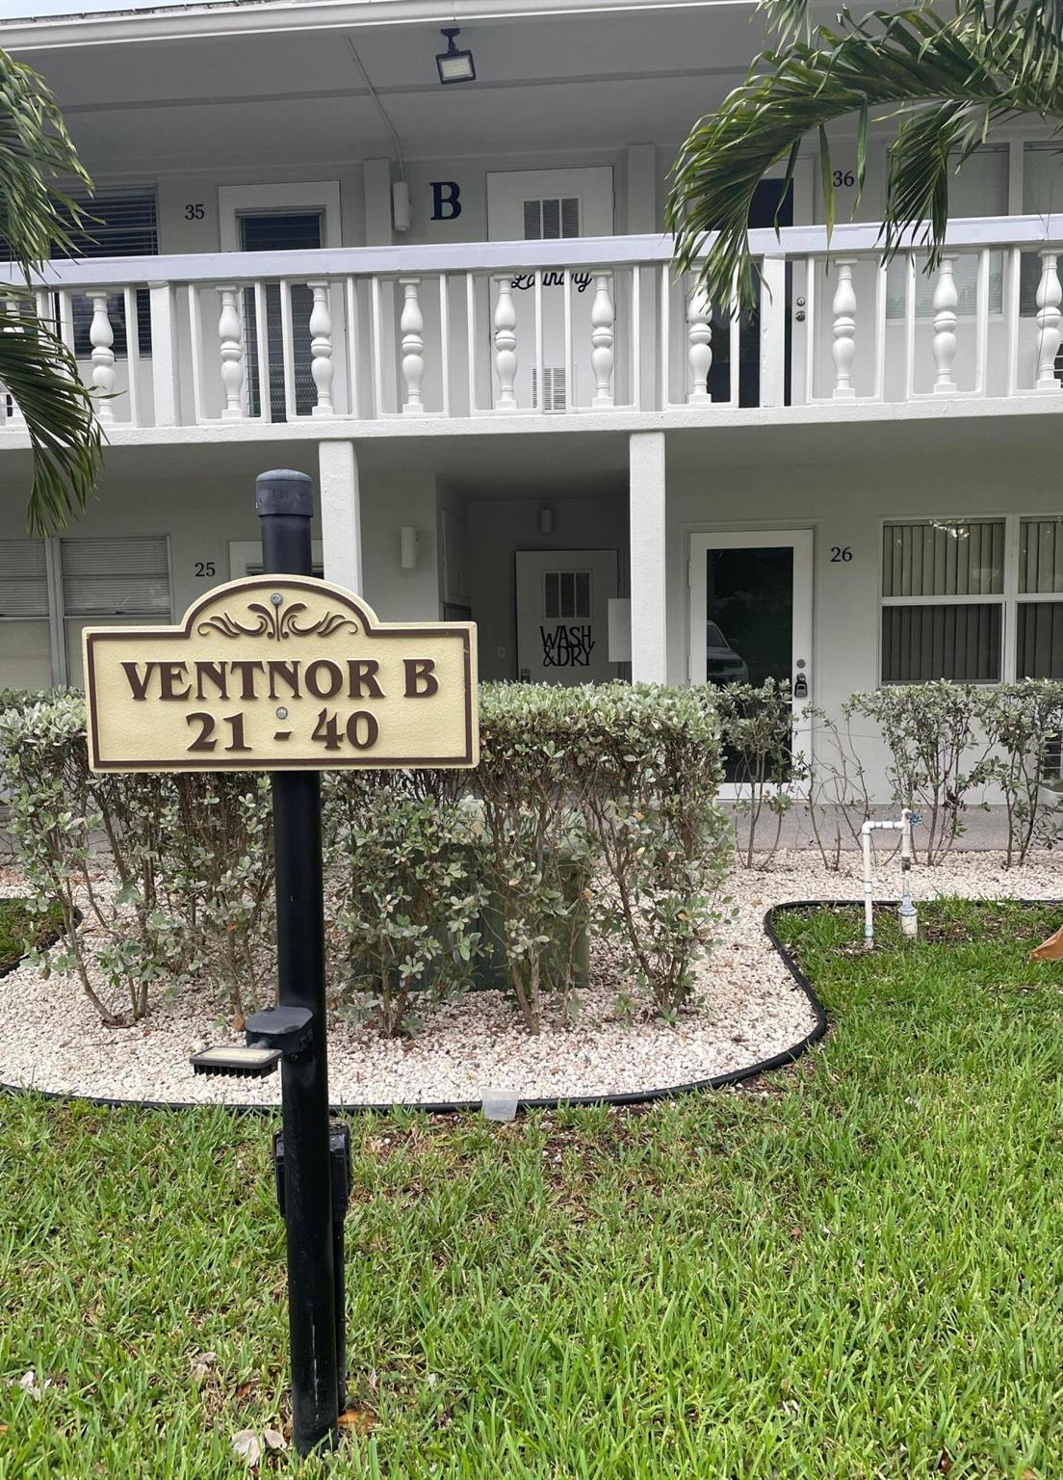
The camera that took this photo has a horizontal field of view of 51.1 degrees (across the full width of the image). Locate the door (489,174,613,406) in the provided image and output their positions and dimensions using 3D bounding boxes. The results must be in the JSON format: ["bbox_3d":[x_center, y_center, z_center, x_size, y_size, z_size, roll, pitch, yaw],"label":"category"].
[{"bbox_3d":[0.154,-3.188,8.316,0.915,2.030,0.050,-1,7,5],"label":"door"}]

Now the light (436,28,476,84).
[{"bbox_3d":[-0.439,-3.953,6.420,0.220,0.270,0.170,1,6,15],"label":"light"}]

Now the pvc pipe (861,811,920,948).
[{"bbox_3d":[1.635,0.636,5.071,0.260,0.645,0.090,0,6,5],"label":"pvc pipe"}]

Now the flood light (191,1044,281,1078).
[{"bbox_3d":[-0.502,0.554,1.900,0.135,0.028,0.088,0,1,14],"label":"flood light"}]

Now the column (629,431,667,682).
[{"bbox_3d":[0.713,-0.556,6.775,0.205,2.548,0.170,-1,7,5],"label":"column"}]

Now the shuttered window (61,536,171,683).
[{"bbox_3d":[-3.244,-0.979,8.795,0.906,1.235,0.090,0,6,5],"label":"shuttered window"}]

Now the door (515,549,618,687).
[{"bbox_3d":[0.332,-0.709,10.206,0.910,2.037,0.060,0,6,5],"label":"door"}]

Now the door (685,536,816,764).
[{"bbox_3d":[1.673,-0.558,8.491,0.912,2.030,0.050,-1,7,5],"label":"door"}]

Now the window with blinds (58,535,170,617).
[{"bbox_3d":[-3.259,-1.284,8.773,0.875,0.622,0.050,0,6,5],"label":"window with blinds"}]

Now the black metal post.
[{"bbox_3d":[-0.431,0.452,2.073,0.098,1.863,0.098,0,7,5],"label":"black metal post"}]

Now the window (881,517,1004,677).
[{"bbox_3d":[3.025,-1.019,8.210,0.901,1.224,0.090,0,6,5],"label":"window"}]

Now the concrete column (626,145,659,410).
[{"bbox_3d":[0.814,-3.211,8.139,0.195,2.140,0.120,0,6,5],"label":"concrete column"}]

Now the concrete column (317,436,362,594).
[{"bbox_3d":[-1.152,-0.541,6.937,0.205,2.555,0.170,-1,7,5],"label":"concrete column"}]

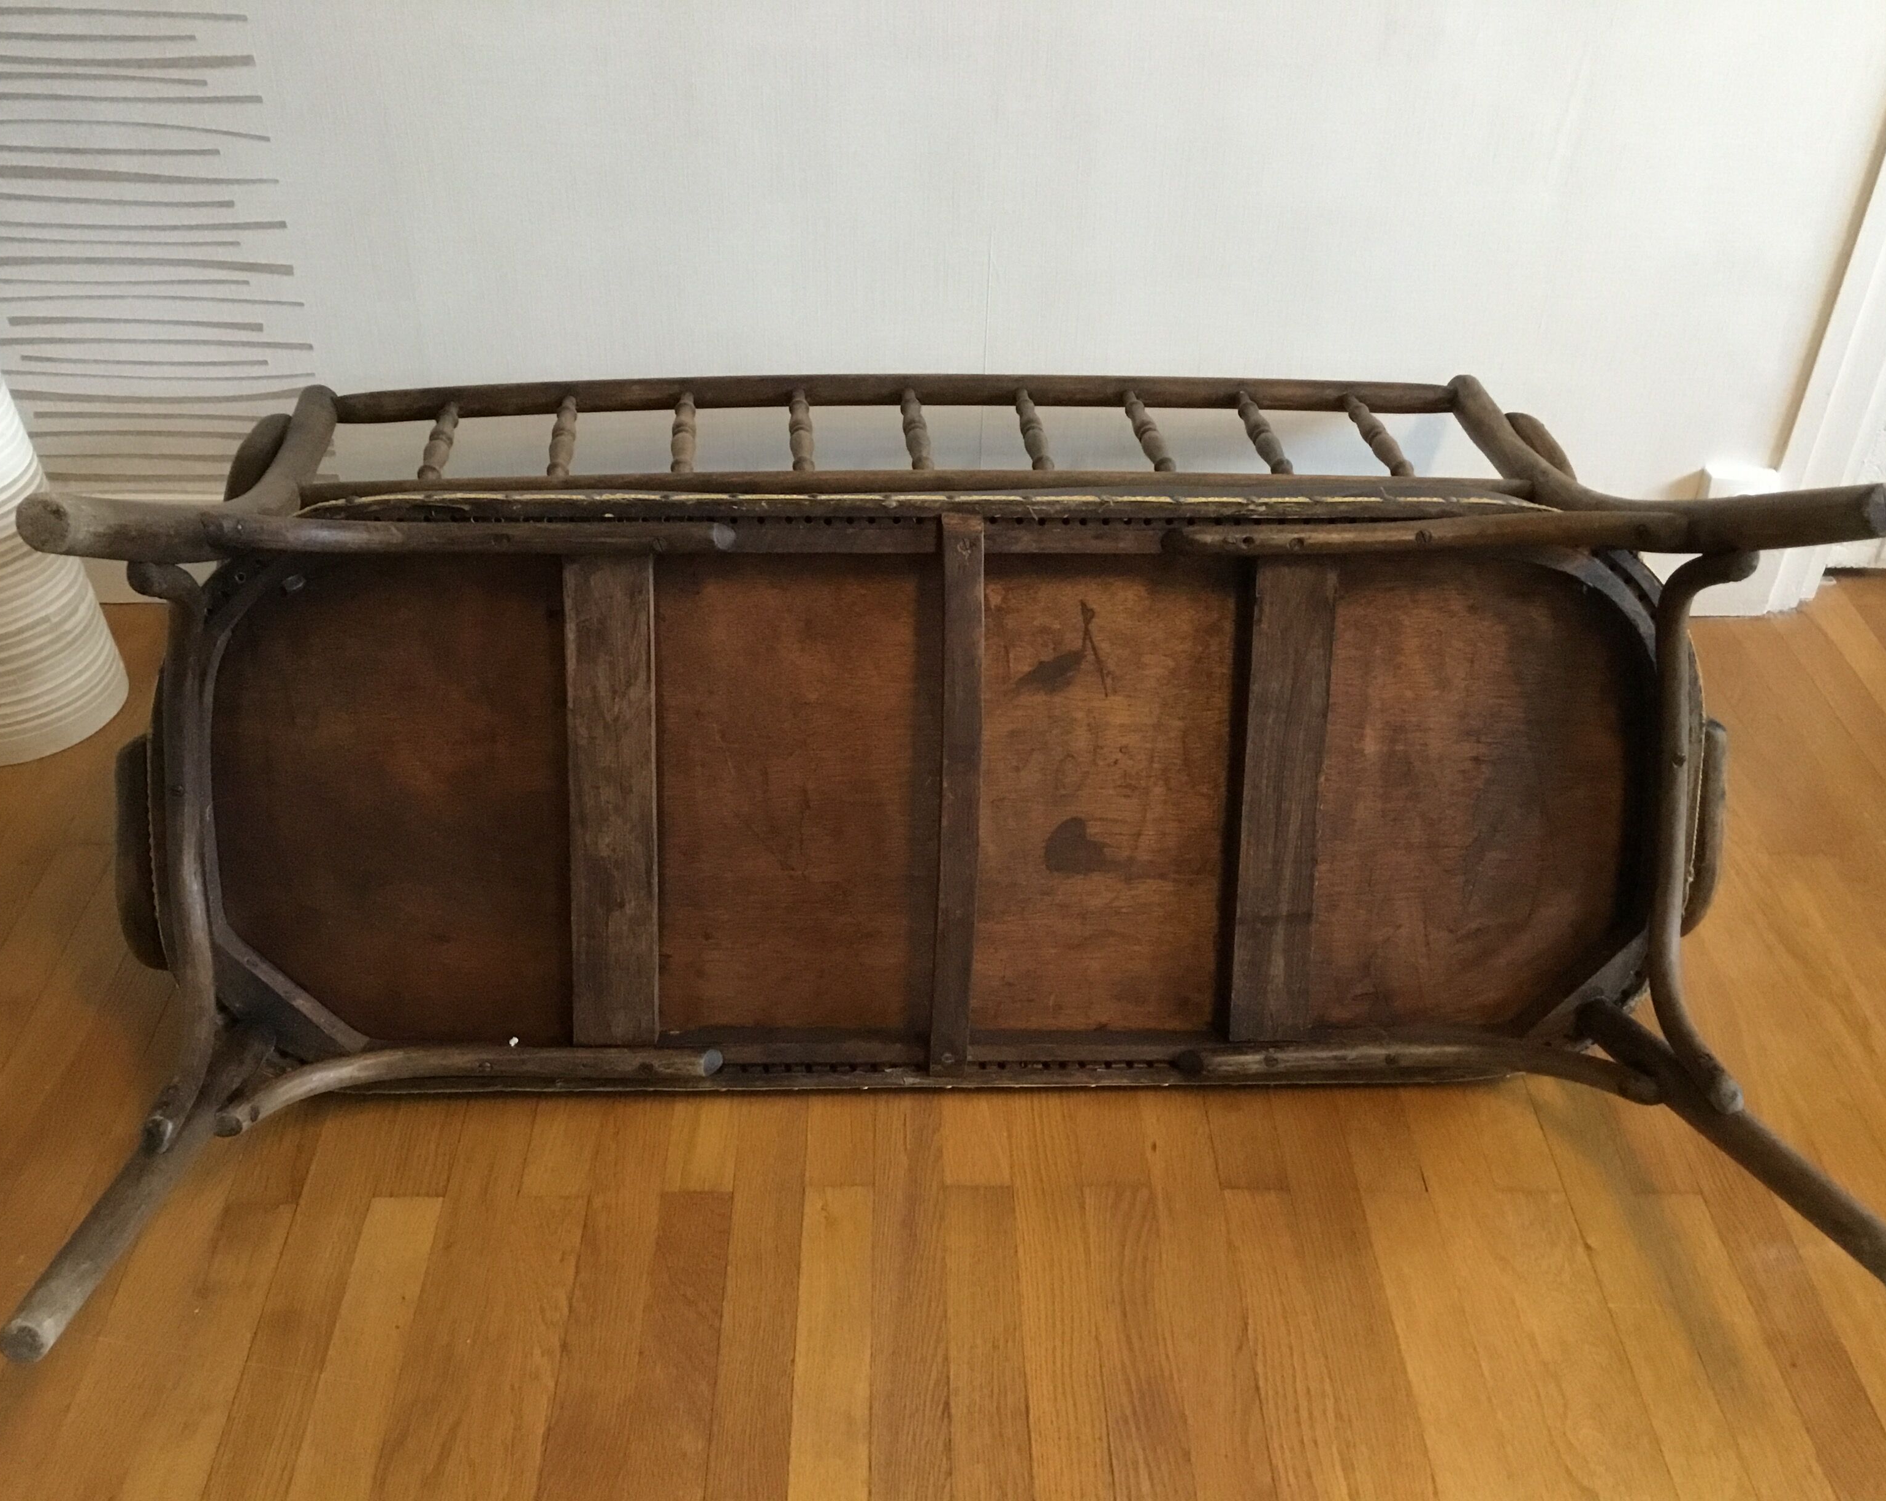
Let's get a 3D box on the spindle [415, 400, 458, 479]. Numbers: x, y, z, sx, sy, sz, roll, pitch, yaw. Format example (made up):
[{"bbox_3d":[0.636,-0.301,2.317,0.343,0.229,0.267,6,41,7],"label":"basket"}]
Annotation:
[{"bbox_3d":[-0.421,-0.260,1.506,0.021,0.021,0.152,-2,36,-5],"label":"spindle"}]

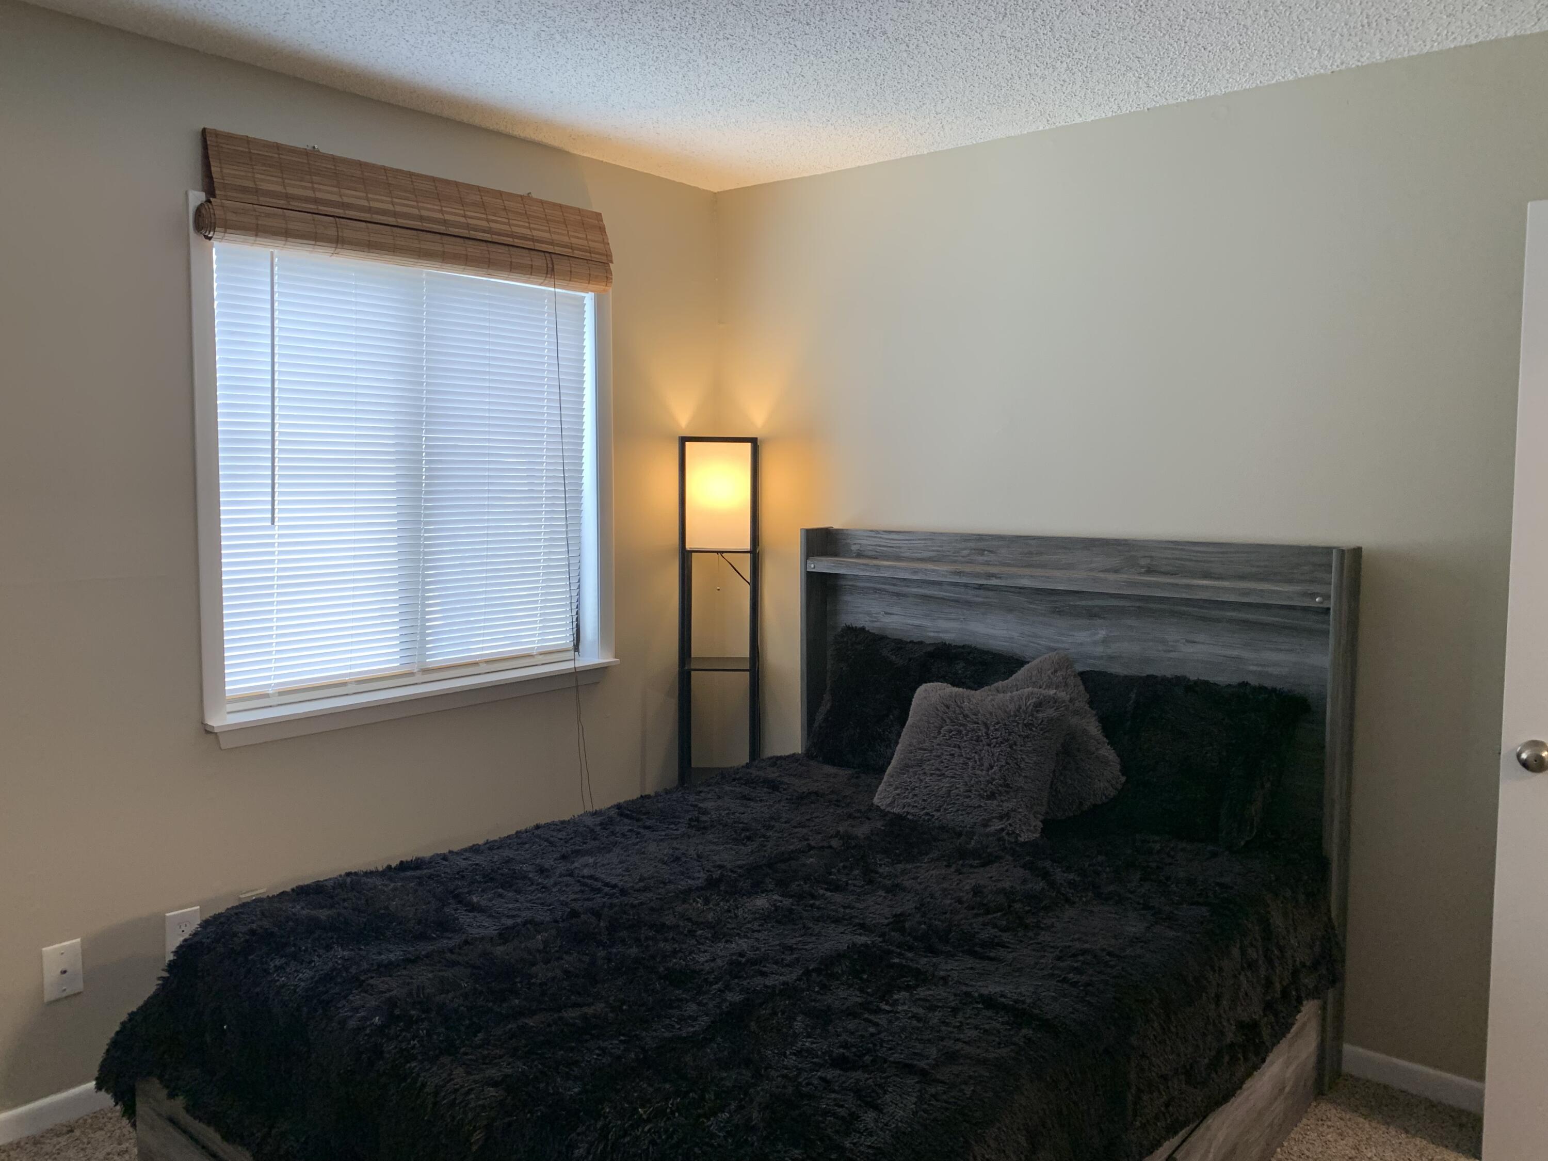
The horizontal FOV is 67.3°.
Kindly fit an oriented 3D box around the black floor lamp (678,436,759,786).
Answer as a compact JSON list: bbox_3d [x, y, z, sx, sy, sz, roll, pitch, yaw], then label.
[{"bbox_3d":[-0.181,0.328,3.917,0.255,1.600,0.255,0,5,0],"label":"black floor lamp"}]

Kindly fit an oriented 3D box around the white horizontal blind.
[{"bbox_3d":[-0.990,-0.294,3.265,0.040,1.171,1.188,4,7,39],"label":"white horizontal blind"}]

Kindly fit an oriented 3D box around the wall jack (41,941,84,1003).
[{"bbox_3d":[-1.574,0.866,2.577,0.010,0.123,0.076,4,7,39],"label":"wall jack"}]

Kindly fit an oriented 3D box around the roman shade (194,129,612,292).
[{"bbox_3d":[-0.916,-0.961,3.141,0.090,0.245,1.248,4,7,39],"label":"roman shade"}]

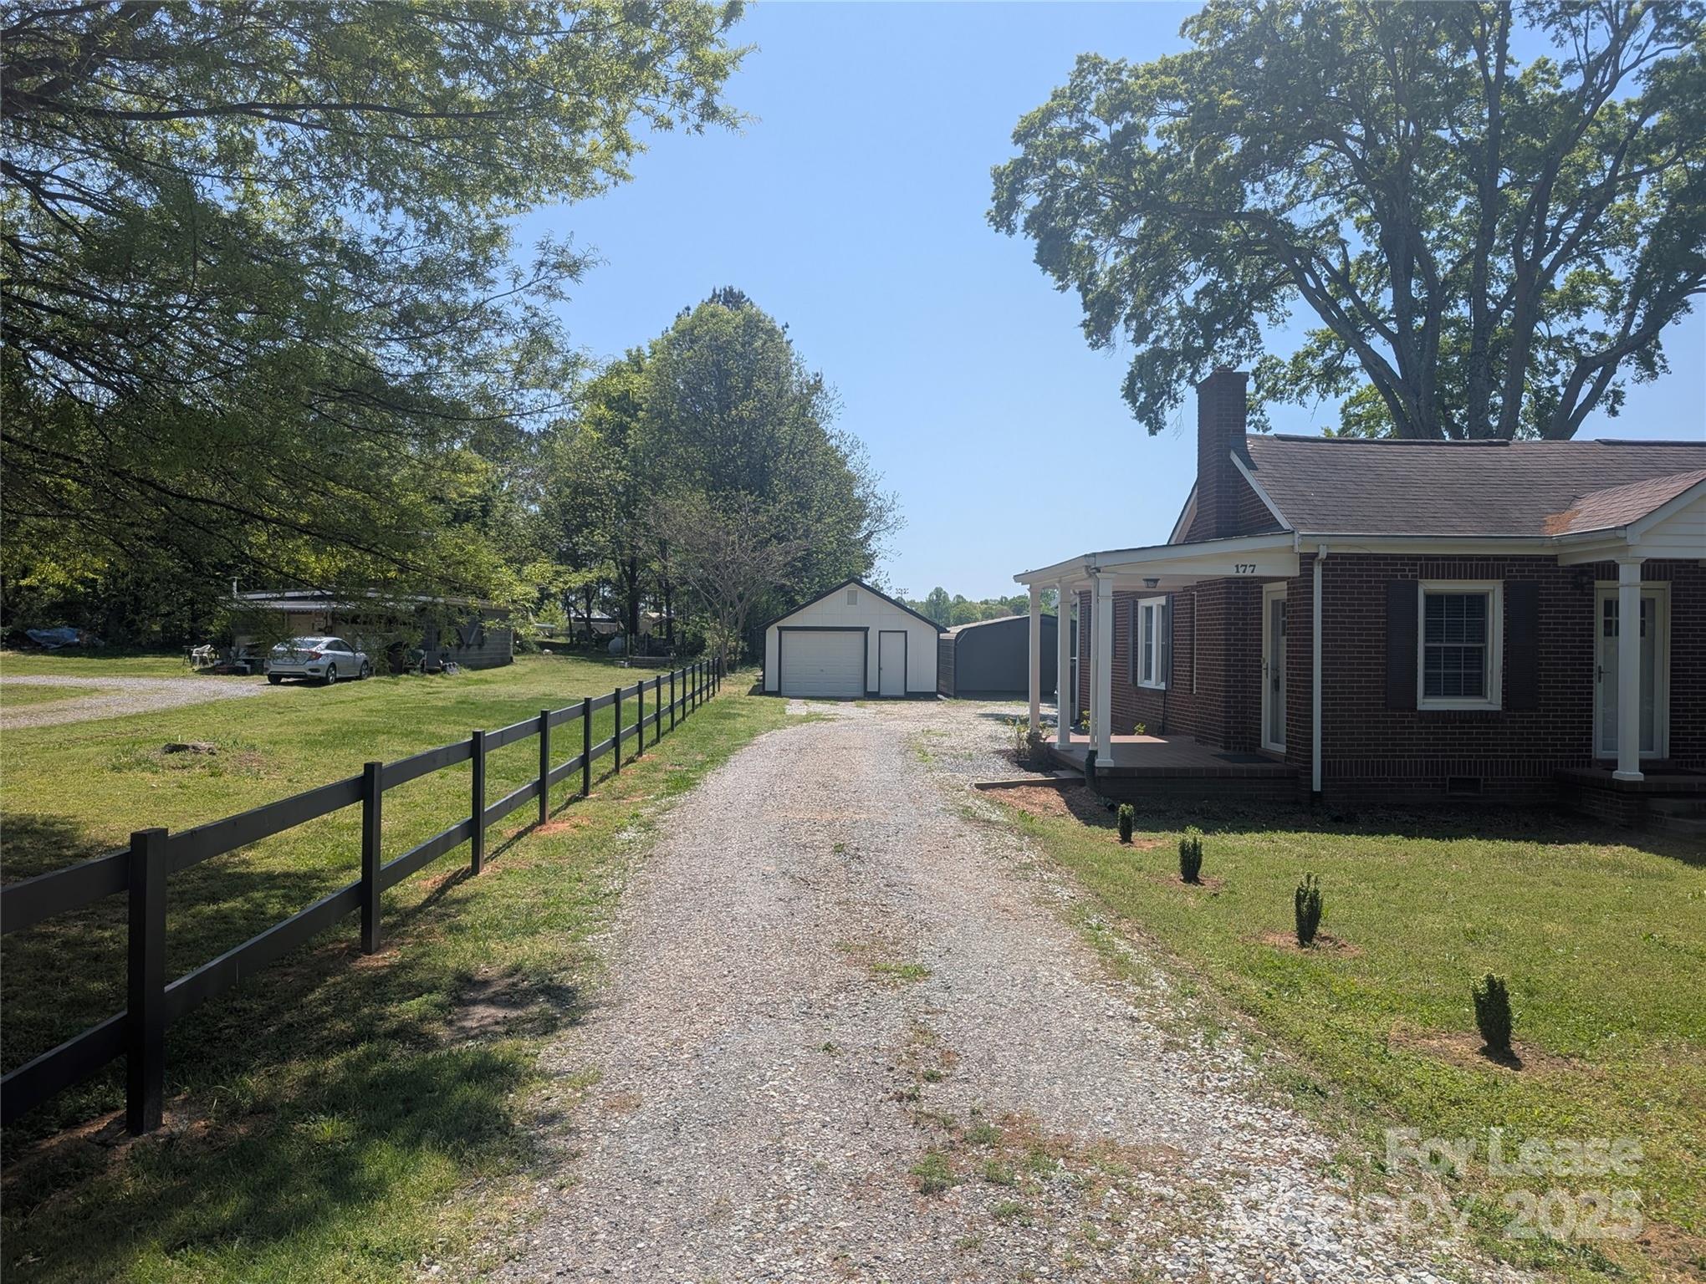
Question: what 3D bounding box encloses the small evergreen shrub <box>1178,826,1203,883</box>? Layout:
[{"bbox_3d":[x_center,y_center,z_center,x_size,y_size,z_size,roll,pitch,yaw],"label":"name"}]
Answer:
[{"bbox_3d":[2.544,1.601,8.920,0.175,0.410,0.175,0,0,0],"label":"small evergreen shrub"}]

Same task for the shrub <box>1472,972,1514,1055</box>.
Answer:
[{"bbox_3d":[2.835,1.642,5.250,0.180,0.355,0.180,0,0,0],"label":"shrub"}]

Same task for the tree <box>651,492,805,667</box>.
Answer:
[{"bbox_3d":[-4.787,-2.227,45.500,5.800,7.000,5.600,0,0,0],"label":"tree"}]

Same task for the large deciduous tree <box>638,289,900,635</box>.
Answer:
[{"bbox_3d":[-4.100,-7.900,57.000,12.300,18.000,11.800,0,0,0],"label":"large deciduous tree"}]

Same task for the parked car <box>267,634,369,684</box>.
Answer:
[{"bbox_3d":[-16.760,0.550,37.430,1.800,1.420,4.630,0,0,-3],"label":"parked car"}]

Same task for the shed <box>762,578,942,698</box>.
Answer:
[{"bbox_3d":[-0.170,-0.140,42.000,5.950,3.900,6.800,0,0,-3],"label":"shed"}]

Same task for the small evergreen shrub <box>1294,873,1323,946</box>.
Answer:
[{"bbox_3d":[2.716,1.595,7.070,0.165,0.430,0.165,0,0,0],"label":"small evergreen shrub"}]

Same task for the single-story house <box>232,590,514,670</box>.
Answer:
[{"bbox_3d":[-18.500,-0.340,47.300,6.900,2.950,12.400,0,0,-3],"label":"single-story house"}]

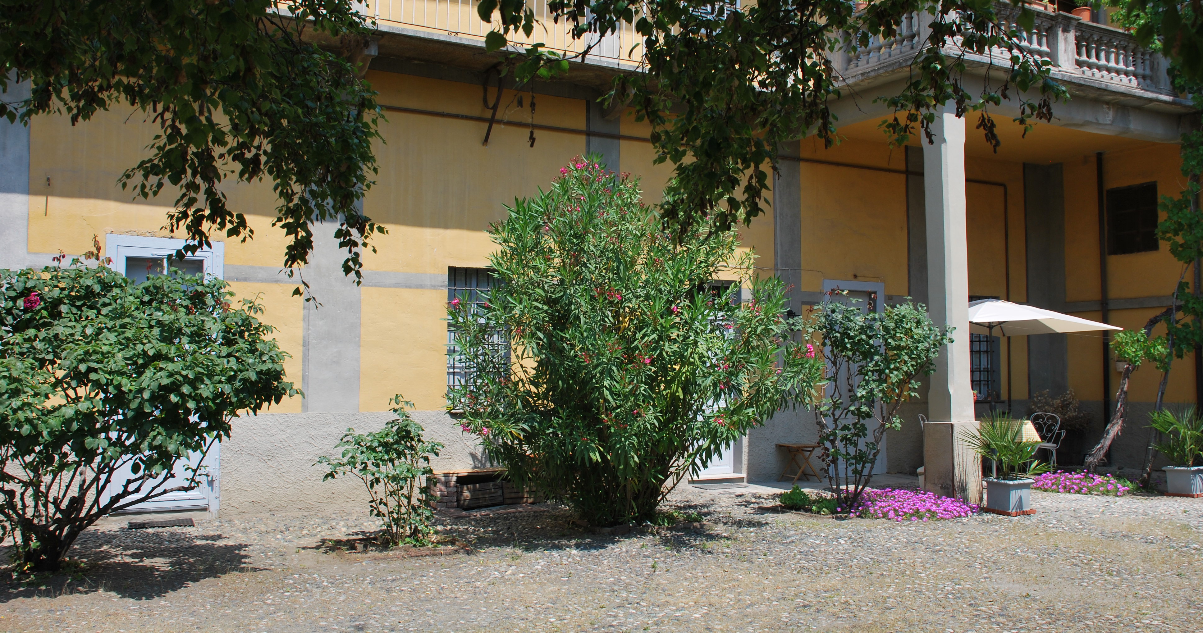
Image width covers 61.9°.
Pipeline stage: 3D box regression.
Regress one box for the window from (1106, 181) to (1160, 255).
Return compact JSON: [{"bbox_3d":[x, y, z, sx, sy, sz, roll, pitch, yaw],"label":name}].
[{"bbox_3d":[8.251,-1.501,15.547,0.119,1.043,0.837,2,-4,-28],"label":"window"}]

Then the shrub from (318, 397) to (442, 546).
[{"bbox_3d":[-1.929,1.336,8.764,1.087,1.274,0.924,1,-3,-12],"label":"shrub"}]

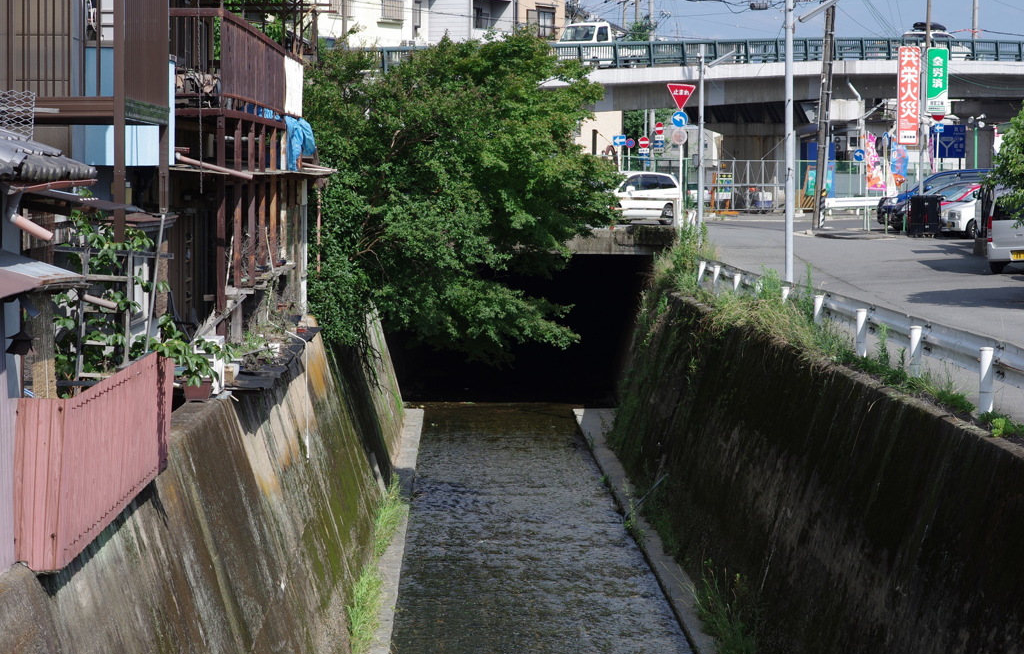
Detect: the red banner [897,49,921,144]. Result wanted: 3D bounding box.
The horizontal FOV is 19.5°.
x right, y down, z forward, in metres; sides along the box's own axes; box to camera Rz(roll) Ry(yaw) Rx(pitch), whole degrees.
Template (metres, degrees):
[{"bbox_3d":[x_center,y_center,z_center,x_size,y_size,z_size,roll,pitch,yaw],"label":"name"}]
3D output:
[{"bbox_3d":[12.367,-7.209,93.000,0.660,3.040,0.200,0,3,-9],"label":"red banner"}]

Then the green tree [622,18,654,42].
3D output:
[{"bbox_3d":[6.554,-11.144,152.000,3.600,9.000,3.600,0,3,0],"label":"green tree"}]

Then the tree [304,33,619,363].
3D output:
[{"bbox_3d":[-0.966,-2.477,57.000,6.000,6.400,5.500,0,3,0],"label":"tree"}]

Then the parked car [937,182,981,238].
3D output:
[{"bbox_3d":[14.895,-3.550,92.000,3.400,1.620,1.480,-1,3,-25],"label":"parked car"}]

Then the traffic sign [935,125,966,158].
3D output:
[{"bbox_3d":[18.739,-7.967,128.000,1.580,1.420,0.080,0,3,6],"label":"traffic sign"}]

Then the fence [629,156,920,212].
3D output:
[{"bbox_3d":[9.898,-5.460,115.000,11.600,2.000,0.300,-1,3,-14],"label":"fence"}]

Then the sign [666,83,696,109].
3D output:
[{"bbox_3d":[4.703,-6.367,82.500,0.790,0.700,0.060,0,3,-6],"label":"sign"}]

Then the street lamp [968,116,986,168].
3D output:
[{"bbox_3d":[17.018,-5.761,109.000,0.660,4.100,0.500,0,3,0],"label":"street lamp"}]

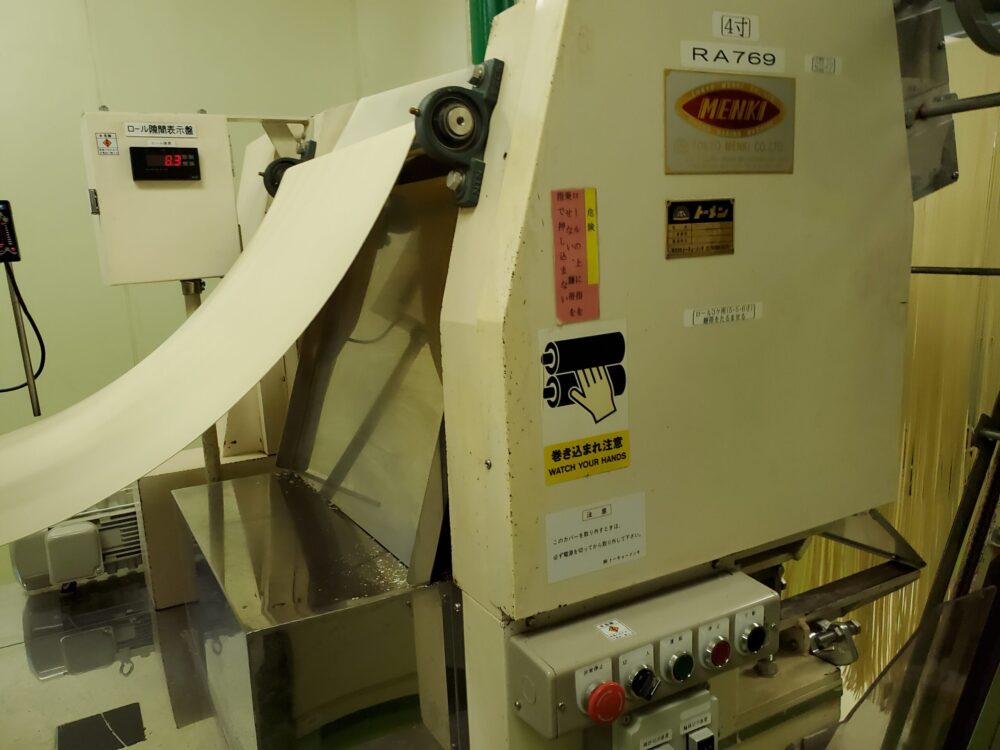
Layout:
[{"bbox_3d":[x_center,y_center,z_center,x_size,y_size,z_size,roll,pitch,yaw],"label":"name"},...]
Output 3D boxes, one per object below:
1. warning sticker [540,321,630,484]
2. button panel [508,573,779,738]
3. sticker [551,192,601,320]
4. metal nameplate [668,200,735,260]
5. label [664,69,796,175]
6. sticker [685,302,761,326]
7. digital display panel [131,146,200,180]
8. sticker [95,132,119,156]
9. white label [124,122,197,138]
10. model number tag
[{"bbox_3d":[0.087,0.027,0.743,0.101,0.153,0.002,-8,12,-26],"label":"warning sticker"},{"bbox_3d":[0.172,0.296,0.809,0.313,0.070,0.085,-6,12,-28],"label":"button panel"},{"bbox_3d":[0.074,-0.112,0.713,0.049,0.124,0.002,-9,12,-26],"label":"sticker"},{"bbox_3d":[0.208,-0.151,0.775,0.091,0.057,0.002,-8,12,-26],"label":"metal nameplate"},{"bbox_3d":[0.241,-0.258,0.773,0.175,0.099,0.003,-8,12,-26],"label":"label"},{"bbox_3d":[0.241,-0.065,0.806,0.107,0.018,0.002,-7,12,-26],"label":"sticker"},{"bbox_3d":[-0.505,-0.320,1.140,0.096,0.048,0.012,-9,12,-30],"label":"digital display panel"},{"bbox_3d":[-0.576,-0.339,1.103,0.027,0.031,0.002,-9,13,-30],"label":"sticker"},{"bbox_3d":[-0.511,-0.370,1.138,0.101,0.020,0.002,-9,13,-30],"label":"white label"},{"bbox_3d":[0.240,-0.323,0.762,0.139,0.024,0.002,-8,12,-26],"label":"model number tag"}]

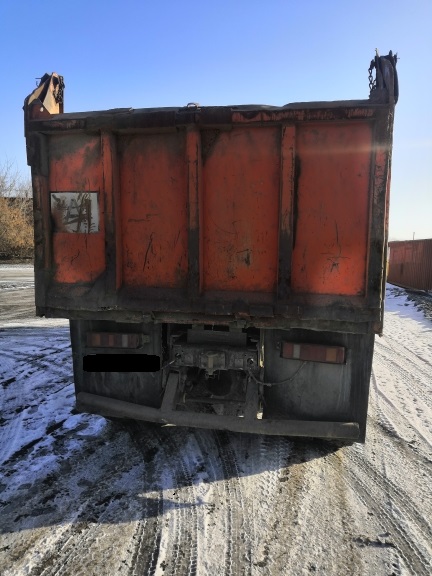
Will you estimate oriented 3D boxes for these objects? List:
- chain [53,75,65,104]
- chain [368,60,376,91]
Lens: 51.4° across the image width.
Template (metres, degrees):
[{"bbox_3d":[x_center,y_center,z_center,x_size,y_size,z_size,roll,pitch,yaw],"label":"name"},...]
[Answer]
[{"bbox_3d":[-1.147,-1.445,3.274,0.072,0.205,0.060,1,5,10],"label":"chain"},{"bbox_3d":[1.006,-1.359,2.889,0.050,0.195,0.050,1,5,10],"label":"chain"}]

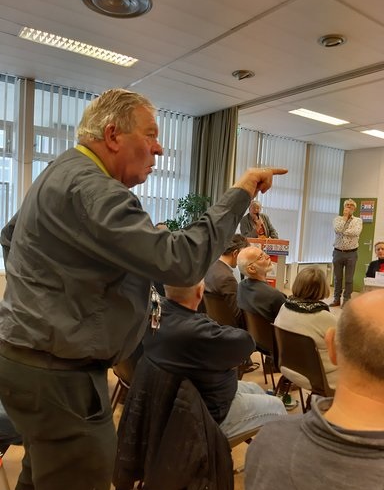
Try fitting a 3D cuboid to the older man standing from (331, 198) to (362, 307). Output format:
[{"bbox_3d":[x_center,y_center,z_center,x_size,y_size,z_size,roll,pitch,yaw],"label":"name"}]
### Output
[{"bbox_3d":[2.696,0.136,6.988,0.510,1.840,0.370,7,6,38],"label":"older man standing"}]

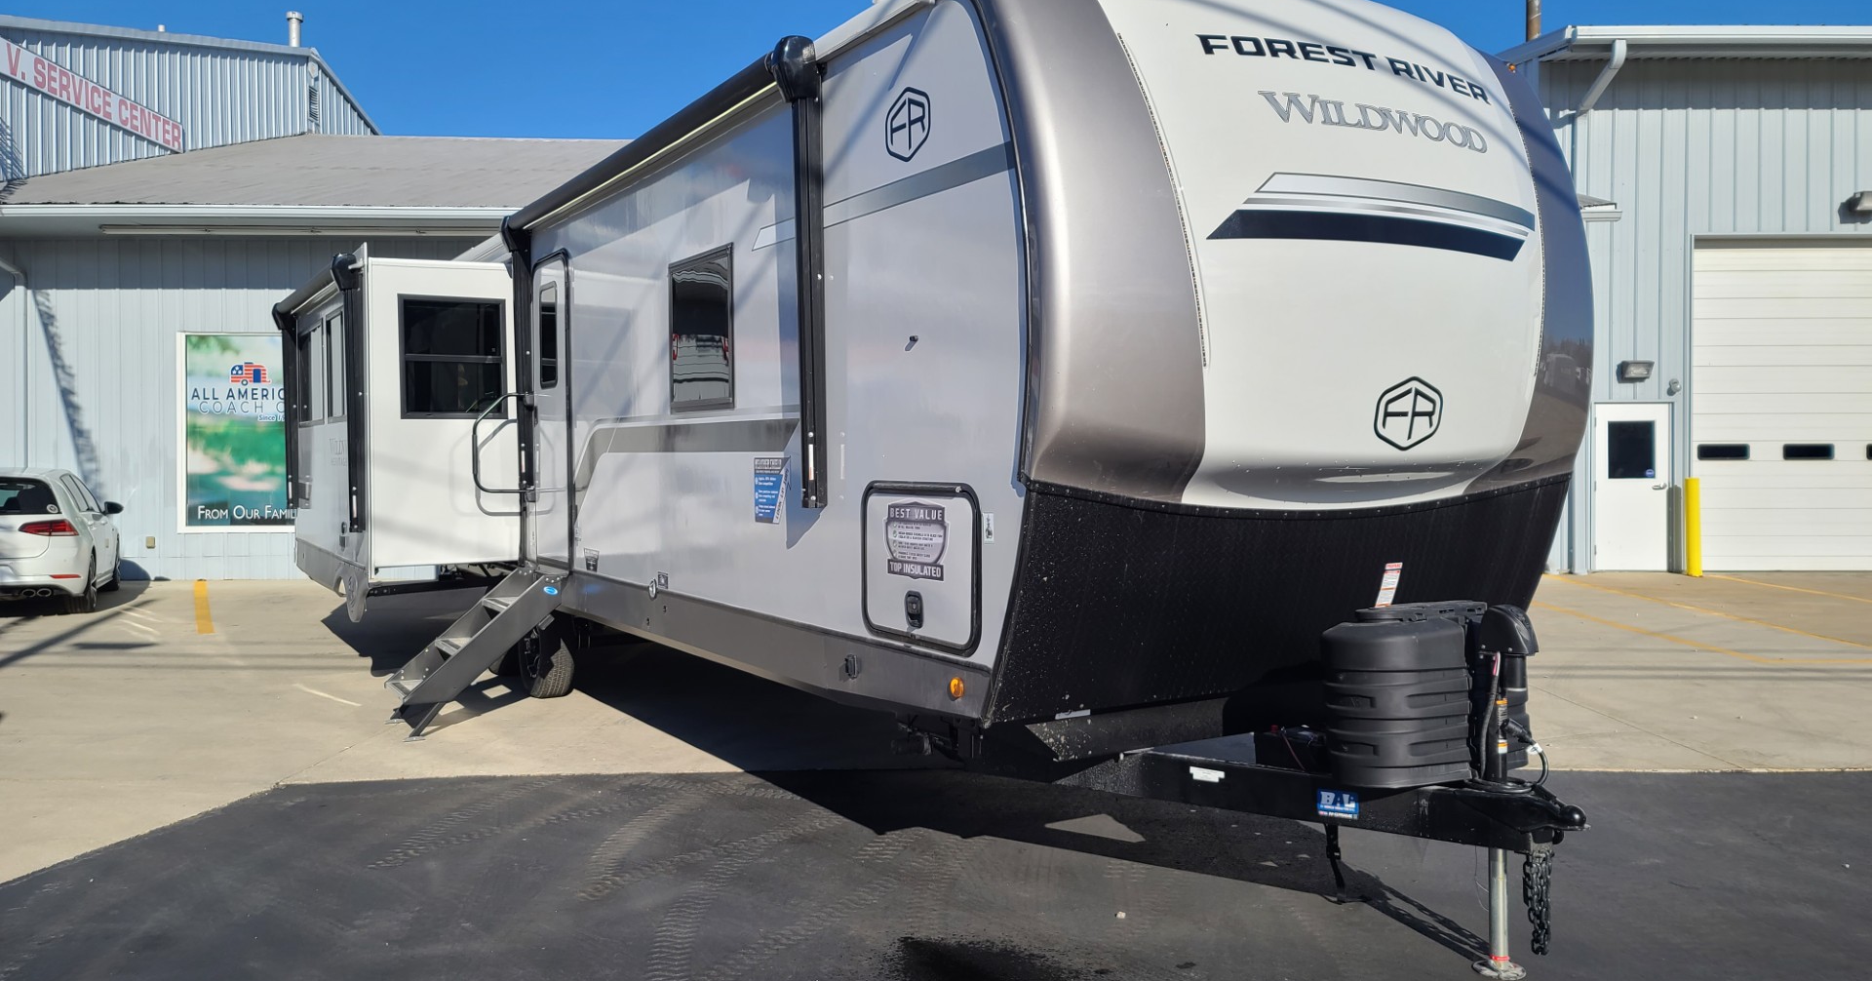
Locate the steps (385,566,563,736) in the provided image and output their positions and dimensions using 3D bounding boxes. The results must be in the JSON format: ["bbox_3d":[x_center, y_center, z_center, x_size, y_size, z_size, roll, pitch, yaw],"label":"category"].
[{"bbox_3d":[-2.805,0.945,8.177,0.920,0.917,0.708,-1,2,-32],"label":"steps"}]

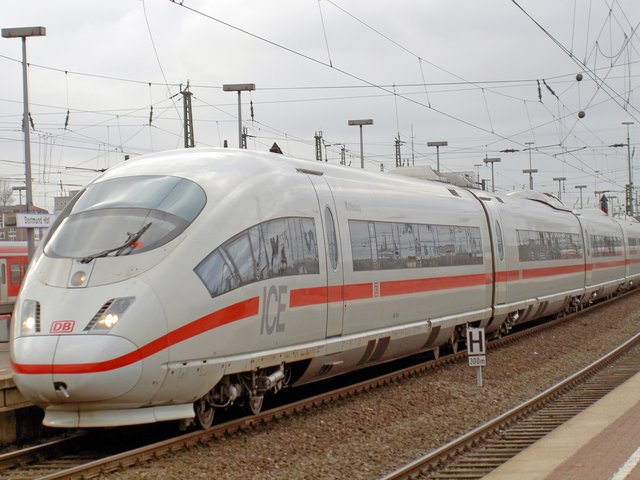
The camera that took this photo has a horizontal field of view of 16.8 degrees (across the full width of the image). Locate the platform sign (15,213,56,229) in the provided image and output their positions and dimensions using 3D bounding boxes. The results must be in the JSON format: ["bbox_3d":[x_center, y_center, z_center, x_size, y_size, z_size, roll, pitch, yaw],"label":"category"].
[{"bbox_3d":[-5.501,-0.372,42.091,0.100,0.290,2.310,-2,-1,12],"label":"platform sign"}]

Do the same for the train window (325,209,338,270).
[{"bbox_3d":[0.192,-0.018,33.173,0.080,0.970,0.540,-2,-1,13],"label":"train window"}]

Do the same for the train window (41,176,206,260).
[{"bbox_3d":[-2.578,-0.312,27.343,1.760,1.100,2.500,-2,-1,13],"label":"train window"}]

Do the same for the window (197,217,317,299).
[{"bbox_3d":[-0.782,0.211,29.655,0.250,1.080,5.100,-2,-1,18],"label":"window"}]

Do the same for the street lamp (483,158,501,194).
[{"bbox_3d":[8.368,-0.871,104.000,0.840,6.090,0.280,-2,-1,12],"label":"street lamp"}]

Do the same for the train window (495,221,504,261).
[{"bbox_3d":[4.305,0.012,51.677,0.080,0.980,0.580,-2,-1,12],"label":"train window"}]

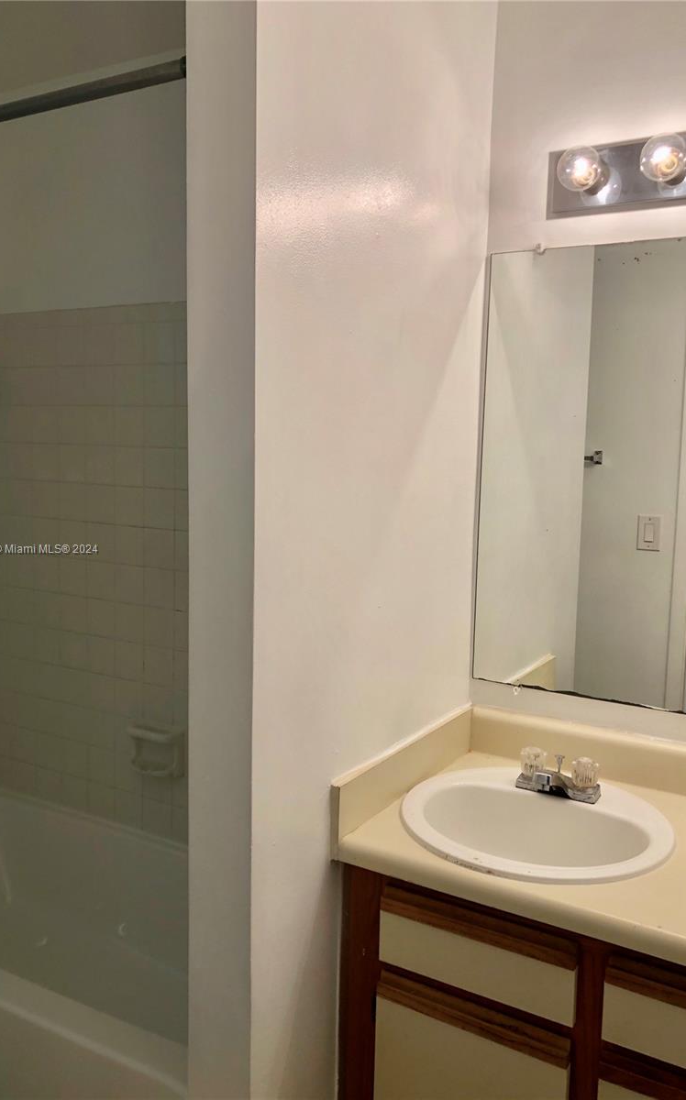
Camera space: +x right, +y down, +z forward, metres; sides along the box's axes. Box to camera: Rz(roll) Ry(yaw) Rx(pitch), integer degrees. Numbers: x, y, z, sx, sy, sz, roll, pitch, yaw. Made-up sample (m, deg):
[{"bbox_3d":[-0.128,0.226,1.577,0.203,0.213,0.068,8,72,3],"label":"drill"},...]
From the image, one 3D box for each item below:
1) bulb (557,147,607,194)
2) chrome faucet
[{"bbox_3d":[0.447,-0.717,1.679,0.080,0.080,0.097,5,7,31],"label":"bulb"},{"bbox_3d":[0.399,0.434,1.690,0.156,0.076,0.132,5,7,31],"label":"chrome faucet"}]

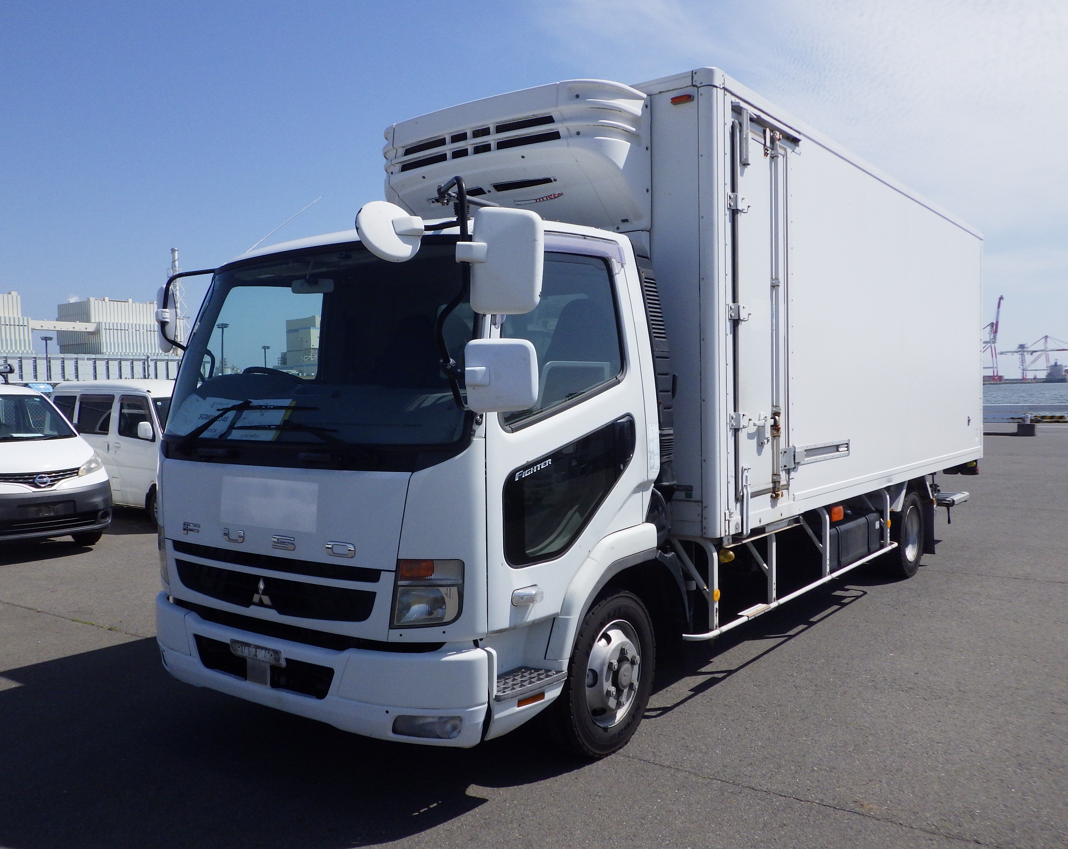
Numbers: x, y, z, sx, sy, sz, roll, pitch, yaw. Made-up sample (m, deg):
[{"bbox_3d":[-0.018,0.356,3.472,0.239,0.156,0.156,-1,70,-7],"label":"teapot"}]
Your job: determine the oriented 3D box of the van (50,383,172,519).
[{"bbox_3d":[-5.434,0.327,13.173,3.400,1.890,1.475,1,3,38],"label":"van"}]

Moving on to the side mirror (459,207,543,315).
[{"bbox_3d":[-0.115,-0.599,3.360,0.280,0.395,0.110,3,-1,9],"label":"side mirror"}]

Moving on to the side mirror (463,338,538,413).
[{"bbox_3d":[-0.121,-0.177,3.330,0.262,0.270,0.100,0,3,14],"label":"side mirror"}]

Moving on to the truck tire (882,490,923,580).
[{"bbox_3d":[3.248,0.955,8.111,0.210,0.735,0.735,1,2,37],"label":"truck tire"}]

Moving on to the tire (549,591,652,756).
[{"bbox_3d":[0.299,1.127,4.204,0.210,0.735,0.735,1,2,37],"label":"tire"}]

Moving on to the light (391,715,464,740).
[{"bbox_3d":[-0.399,1.145,3.499,0.285,0.085,0.080,0,2,15],"label":"light"}]

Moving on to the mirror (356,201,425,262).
[{"bbox_3d":[-0.559,-0.750,3.560,0.270,0.270,0.100,-2,-21,-36],"label":"mirror"}]

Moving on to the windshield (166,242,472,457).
[{"bbox_3d":[-1.012,-0.337,4.094,2.040,0.930,0.220,1,-14,37],"label":"windshield"}]

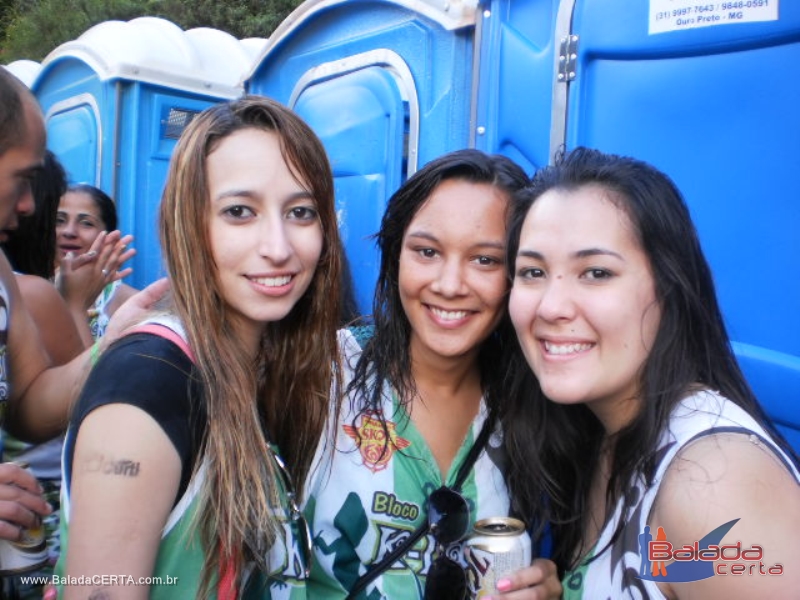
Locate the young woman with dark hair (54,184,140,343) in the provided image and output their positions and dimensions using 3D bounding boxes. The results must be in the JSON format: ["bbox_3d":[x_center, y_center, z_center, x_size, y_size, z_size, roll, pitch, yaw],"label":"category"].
[{"bbox_3d":[-0.834,0.507,2.132,0.500,1.600,0.380,3,2,-6],"label":"young woman with dark hair"}]

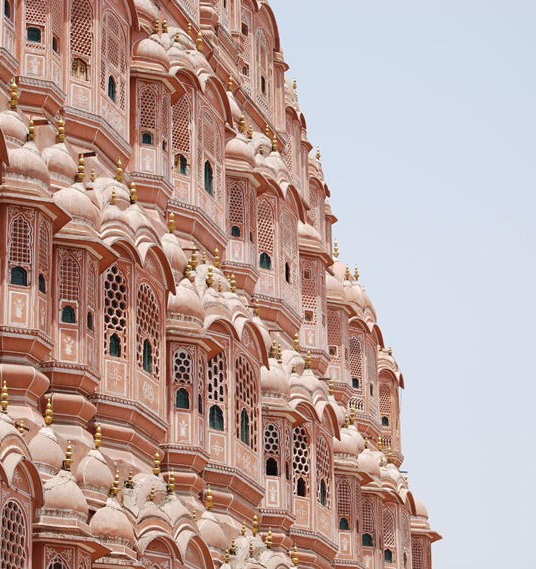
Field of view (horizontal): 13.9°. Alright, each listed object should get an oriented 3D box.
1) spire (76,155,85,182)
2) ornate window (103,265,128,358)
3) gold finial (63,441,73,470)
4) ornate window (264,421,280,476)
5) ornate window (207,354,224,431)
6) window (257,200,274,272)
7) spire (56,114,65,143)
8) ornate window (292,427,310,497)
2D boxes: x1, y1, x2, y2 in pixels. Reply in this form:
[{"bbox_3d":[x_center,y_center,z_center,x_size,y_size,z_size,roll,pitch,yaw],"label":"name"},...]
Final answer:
[{"bbox_3d":[-2.839,-1.760,33.305,0.118,0.455,0.118,-1,-20,0],"label":"spire"},{"bbox_3d":[-2.319,0.403,33.394,0.389,1.473,0.120,8,-20,-28],"label":"ornate window"},{"bbox_3d":[-2.697,2.334,29.837,0.125,0.421,0.125,-7,-21,17],"label":"gold finial"},{"bbox_3d":[0.074,3.040,40.508,0.294,1.012,0.150,6,-21,-19],"label":"ornate window"},{"bbox_3d":[-0.890,1.840,37.805,0.353,1.439,0.150,11,-23,-31],"label":"ornate window"},{"bbox_3d":[-0.057,-1.002,44.485,0.377,1.532,0.120,8,-20,-28],"label":"window"},{"bbox_3d":[-3.163,-2.383,33.639,0.116,0.467,0.116,-7,-21,17],"label":"spire"},{"bbox_3d":[0.630,3.391,42.123,0.410,1.429,0.150,11,-23,-31],"label":"ornate window"}]

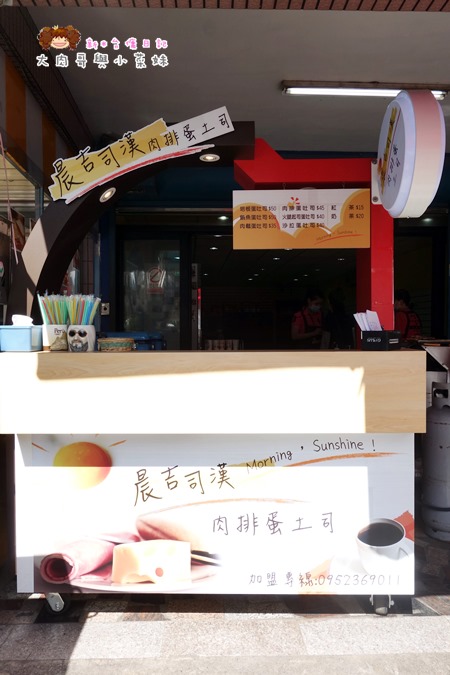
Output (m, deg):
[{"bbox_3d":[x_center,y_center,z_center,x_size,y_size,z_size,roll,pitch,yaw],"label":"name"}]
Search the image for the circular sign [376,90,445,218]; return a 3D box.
[{"bbox_3d":[0.698,-0.685,1.985,0.130,0.452,0.452,0,1,4],"label":"circular sign"}]

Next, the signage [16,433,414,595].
[{"bbox_3d":[-0.045,0.665,1.988,1.506,0.609,0.020,0,1,1],"label":"signage"}]

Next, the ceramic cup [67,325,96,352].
[{"bbox_3d":[-0.550,0.004,2.020,0.104,0.104,0.100,0,1,0],"label":"ceramic cup"}]

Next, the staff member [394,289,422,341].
[{"bbox_3d":[1.896,0.244,5.608,0.400,1.511,0.460,0,1,30],"label":"staff member"}]

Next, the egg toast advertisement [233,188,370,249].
[{"bbox_3d":[0.324,-0.503,2.230,0.581,0.250,0.012,0,1,1],"label":"egg toast advertisement"}]

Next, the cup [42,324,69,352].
[{"bbox_3d":[-0.655,0.003,2.030,0.096,0.101,0.096,0,1,0],"label":"cup"}]

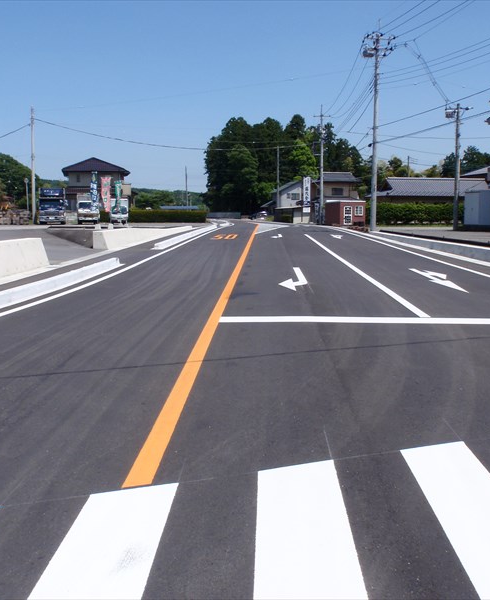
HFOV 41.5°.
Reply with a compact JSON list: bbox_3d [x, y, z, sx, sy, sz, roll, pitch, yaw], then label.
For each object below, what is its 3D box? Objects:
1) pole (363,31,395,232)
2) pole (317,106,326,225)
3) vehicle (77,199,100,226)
[{"bbox_3d":[9.108,-11.304,43.842,2.100,13.261,1.300,0,8,0],"label":"pole"},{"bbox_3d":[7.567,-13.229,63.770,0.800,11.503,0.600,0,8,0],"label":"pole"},{"bbox_3d":[-13.770,-8.031,56.937,1.900,2.560,4.800,-2,8,-13],"label":"vehicle"}]

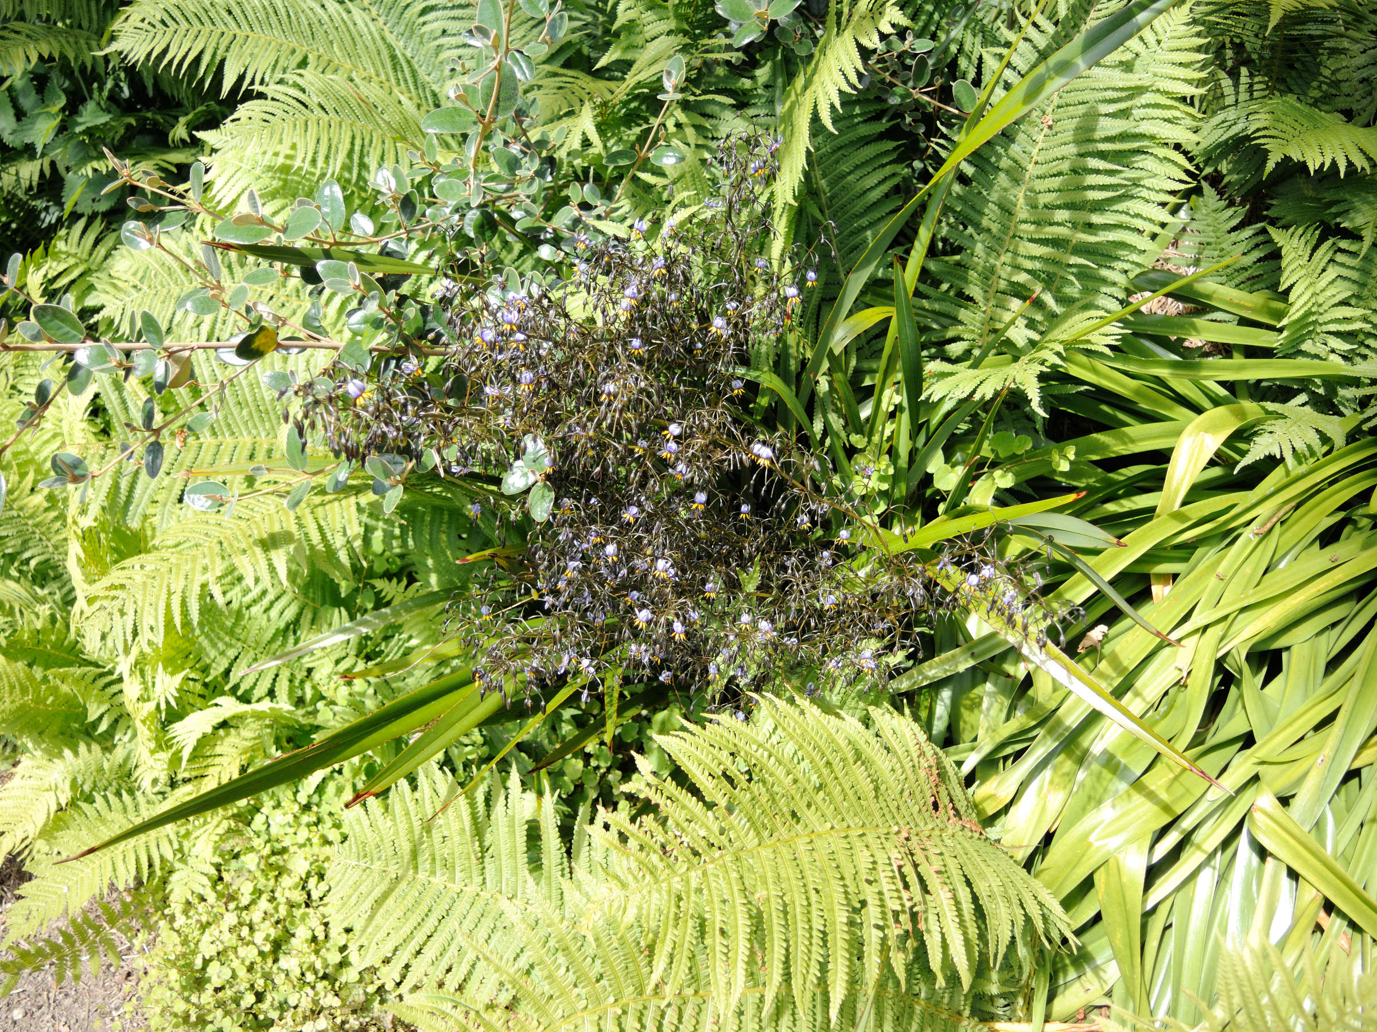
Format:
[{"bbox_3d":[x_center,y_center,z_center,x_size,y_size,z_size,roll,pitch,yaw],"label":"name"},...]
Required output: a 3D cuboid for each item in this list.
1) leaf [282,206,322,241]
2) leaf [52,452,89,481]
[{"bbox_3d":[-0.417,-0.315,1.200,0.046,0.010,0.031,-32,67,0],"label":"leaf"},{"bbox_3d":[-0.611,-0.049,1.100,0.038,0.010,0.027,27,65,-8],"label":"leaf"}]

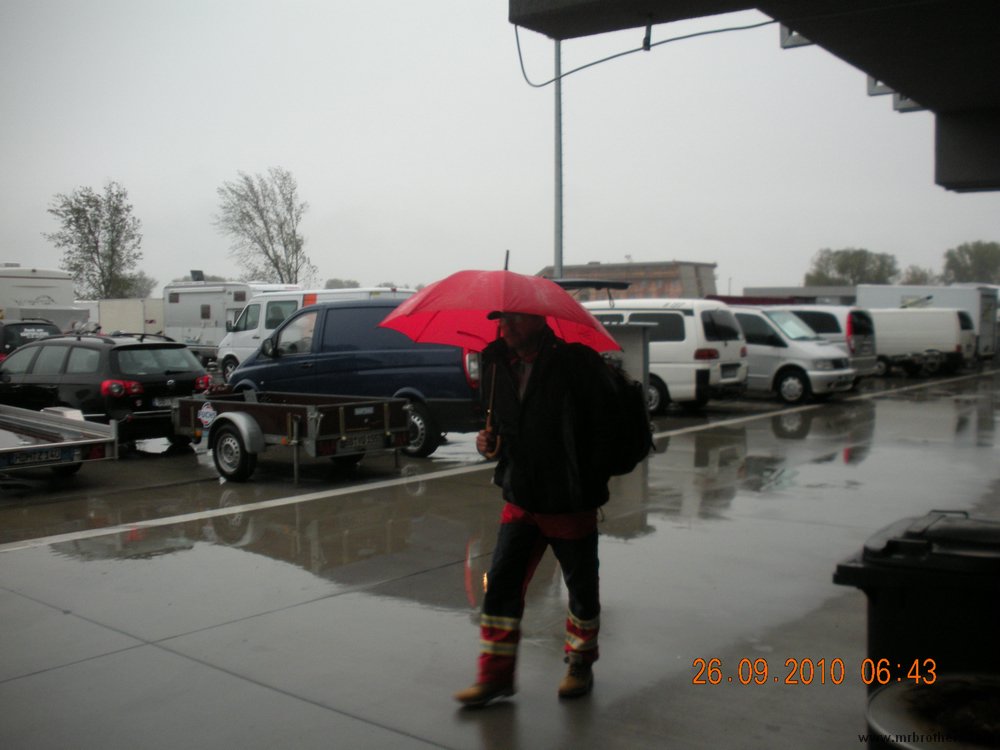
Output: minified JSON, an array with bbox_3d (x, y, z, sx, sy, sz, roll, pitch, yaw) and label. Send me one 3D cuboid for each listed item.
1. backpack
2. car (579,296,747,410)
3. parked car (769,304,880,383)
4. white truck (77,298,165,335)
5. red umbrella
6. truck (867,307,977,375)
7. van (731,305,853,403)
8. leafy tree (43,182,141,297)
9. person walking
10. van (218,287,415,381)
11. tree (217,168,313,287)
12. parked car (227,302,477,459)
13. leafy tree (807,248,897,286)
[{"bbox_3d":[0.464,0.190,4.618,0.270,0.540,0.340,-3,4,-40],"label":"backpack"},{"bbox_3d":[2.232,-0.413,19.476,4.620,1.990,1.720,3,4,38],"label":"car"},{"bbox_3d":[6.709,-0.762,25.406,4.900,1.900,1.900,3,4,40],"label":"parked car"},{"bbox_3d":[-17.351,-2.366,47.565,5.800,2.550,2.200,3,4,40],"label":"white truck"},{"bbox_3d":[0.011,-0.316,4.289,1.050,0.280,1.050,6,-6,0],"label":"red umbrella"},{"bbox_3d":[12.039,-1.138,31.504,4.800,1.900,1.840,3,4,40],"label":"truck"},{"bbox_3d":[5.036,-0.496,21.260,4.660,1.870,1.880,3,5,42],"label":"van"},{"bbox_3d":[-24.136,-6.663,59.601,5.800,9.720,5.800,0,3,0],"label":"leafy tree"},{"bbox_3d":[0.153,0.584,4.472,0.550,1.740,0.560,-2,4,-33],"label":"person walking"},{"bbox_3d":[-4.374,-0.861,24.185,5.600,2.360,1.950,3,4,38],"label":"van"},{"bbox_3d":[-12.919,-6.345,54.731,5.600,9.900,5.400,0,3,0],"label":"tree"},{"bbox_3d":[-1.647,-0.051,13.811,4.900,1.900,1.910,3,4,38],"label":"parked car"},{"bbox_3d":[41.717,-9.924,119.633,11.000,9.800,10.000,0,3,0],"label":"leafy tree"}]

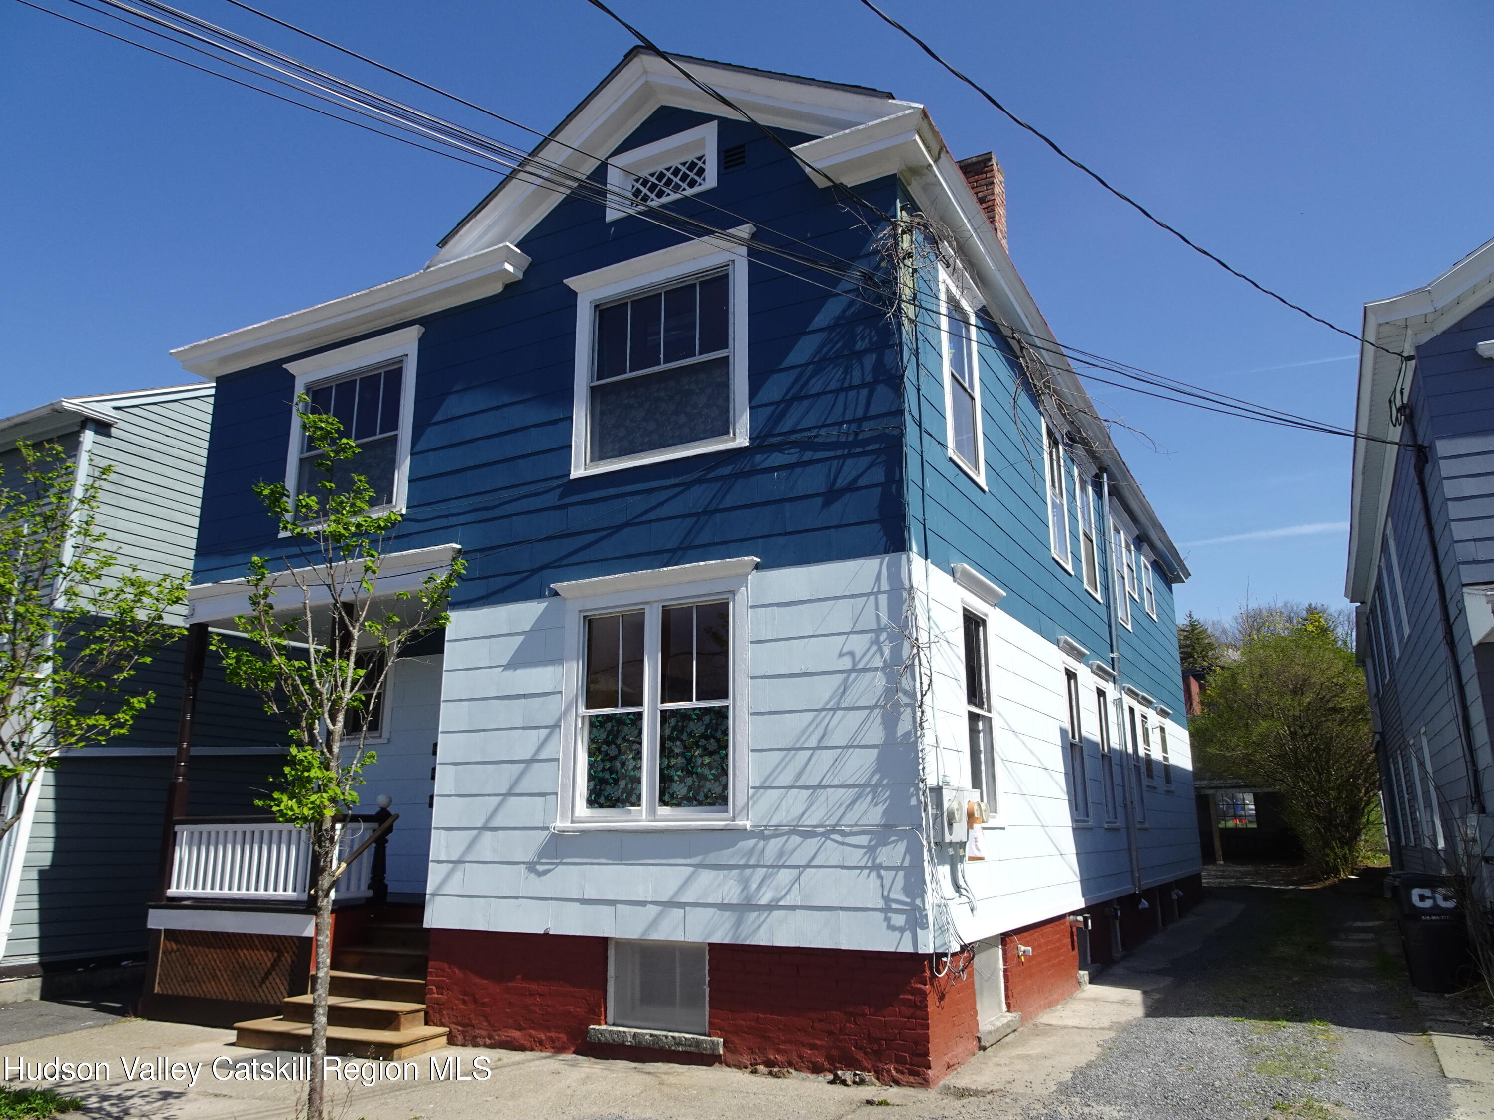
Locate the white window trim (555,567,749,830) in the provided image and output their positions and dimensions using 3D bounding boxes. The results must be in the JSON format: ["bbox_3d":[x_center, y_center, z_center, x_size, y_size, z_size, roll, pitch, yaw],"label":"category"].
[{"bbox_3d":[-0.762,1.087,8.089,1.840,1.970,0.130,-8,-16,26],"label":"white window trim"}]

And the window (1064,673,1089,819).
[{"bbox_3d":[3.610,2.012,11.392,0.100,1.680,0.750,-8,-17,28],"label":"window"}]

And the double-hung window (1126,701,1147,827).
[{"bbox_3d":[5.583,2.930,14.833,0.110,1.730,0.920,-8,-16,28],"label":"double-hung window"}]

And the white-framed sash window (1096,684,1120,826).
[{"bbox_3d":[4.482,2.434,12.887,0.110,1.710,0.940,-8,-16,28],"label":"white-framed sash window"}]

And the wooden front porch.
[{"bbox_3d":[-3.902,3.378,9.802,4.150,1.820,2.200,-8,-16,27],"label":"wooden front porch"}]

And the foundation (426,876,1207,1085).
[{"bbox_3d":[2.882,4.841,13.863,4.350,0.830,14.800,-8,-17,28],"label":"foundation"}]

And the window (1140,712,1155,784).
[{"bbox_3d":[6.050,2.858,15.717,0.100,1.000,0.740,-8,-17,28],"label":"window"}]

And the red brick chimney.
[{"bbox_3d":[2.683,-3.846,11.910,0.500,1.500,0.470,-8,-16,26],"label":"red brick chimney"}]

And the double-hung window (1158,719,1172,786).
[{"bbox_3d":[7.088,3.316,17.624,0.100,1.040,0.770,-8,-16,28],"label":"double-hung window"}]

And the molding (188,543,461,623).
[{"bbox_3d":[-4.272,0.272,10.168,3.800,0.360,0.200,-8,-16,27],"label":"molding"}]

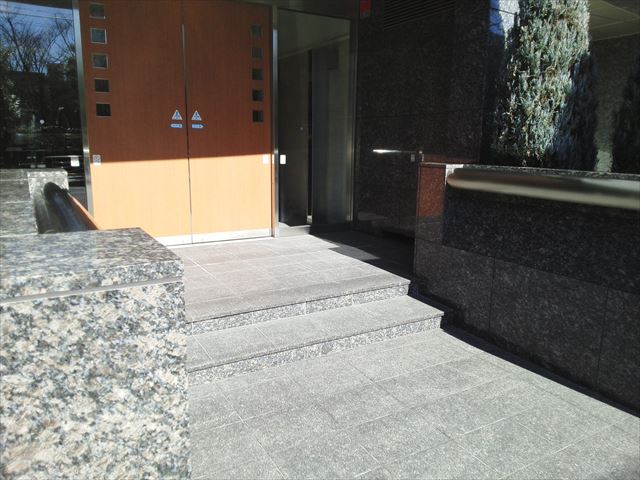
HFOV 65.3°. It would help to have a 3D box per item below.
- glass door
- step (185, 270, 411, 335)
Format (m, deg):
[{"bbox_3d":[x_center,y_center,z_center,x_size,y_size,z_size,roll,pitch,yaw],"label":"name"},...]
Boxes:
[{"bbox_3d":[-0.034,-1.396,6.146,1.104,2.564,0.058,-6,13,-29],"label":"glass door"},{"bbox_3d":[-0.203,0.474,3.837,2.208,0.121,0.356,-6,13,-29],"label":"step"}]

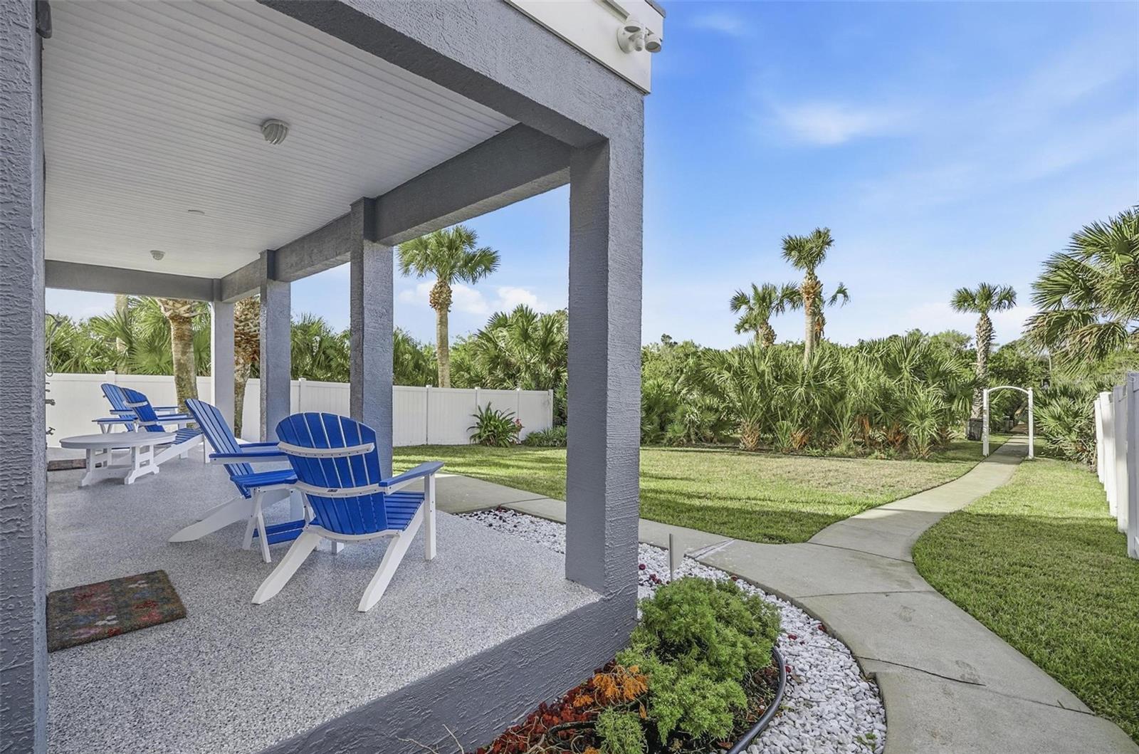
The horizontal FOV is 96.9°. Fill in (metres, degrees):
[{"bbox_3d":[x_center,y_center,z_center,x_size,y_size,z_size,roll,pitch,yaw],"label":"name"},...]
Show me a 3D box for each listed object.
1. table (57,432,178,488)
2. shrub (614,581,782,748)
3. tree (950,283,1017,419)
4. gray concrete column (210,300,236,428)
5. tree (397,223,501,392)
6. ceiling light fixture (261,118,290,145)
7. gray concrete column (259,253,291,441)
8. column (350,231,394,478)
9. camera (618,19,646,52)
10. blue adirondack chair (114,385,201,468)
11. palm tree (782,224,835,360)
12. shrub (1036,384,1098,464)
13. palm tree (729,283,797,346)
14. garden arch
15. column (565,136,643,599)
[{"bbox_3d":[-4.619,0.838,5.212,0.928,0.434,0.928,0,1,-13],"label":"table"},{"bbox_3d":[0.636,1.248,2.442,0.820,0.470,0.820,1,1,11],"label":"shrub"},{"bbox_3d":[18.044,-0.701,21.992,2.500,6.812,2.500,1,1,39],"label":"tree"},{"bbox_3d":[-6.615,-0.244,9.636,0.314,2.370,0.314,2,1,45],"label":"gray concrete column"},{"bbox_3d":[-4.228,-1.489,17.482,3.400,7.651,3.300,0,1,-14],"label":"tree"},{"bbox_3d":[-1.941,-1.607,3.332,0.168,0.115,0.168,2,1,45],"label":"ceiling light fixture"},{"bbox_3d":[-4.224,-0.370,7.253,0.314,2.759,0.314,2,1,45],"label":"gray concrete column"},{"bbox_3d":[-1.939,-0.145,4.979,0.314,2.441,0.314,2,1,45],"label":"column"},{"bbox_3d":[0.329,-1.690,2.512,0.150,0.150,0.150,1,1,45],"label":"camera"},{"bbox_3d":[-4.811,0.552,6.000,0.776,0.948,0.794,1,1,30],"label":"blue adirondack chair"},{"bbox_3d":[10.893,-2.015,22.975,2.400,9.400,2.400,1,1,25],"label":"palm tree"},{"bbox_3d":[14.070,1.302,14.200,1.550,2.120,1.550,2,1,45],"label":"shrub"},{"bbox_3d":[9.370,-0.863,23.990,3.200,7.144,3.000,1,1,21],"label":"palm tree"},{"bbox_3d":[12.083,1.225,13.900,1.030,2.010,0.130,2,1,45],"label":"garden arch"},{"bbox_3d":[0.192,-0.052,2.775,0.284,2.355,0.284,1,1,45],"label":"column"}]

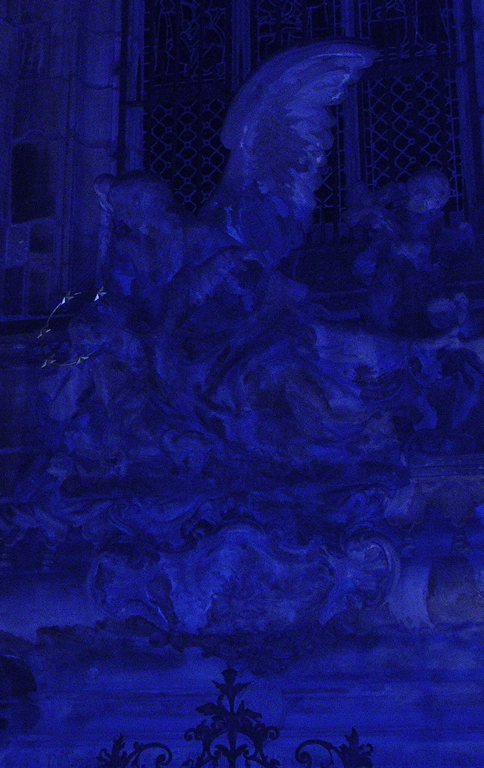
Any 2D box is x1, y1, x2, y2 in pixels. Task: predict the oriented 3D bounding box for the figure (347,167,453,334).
[{"bbox_3d":[0.823,-0.698,7.574,0.520,0.840,0.440,-7,-20,21],"label":"figure"}]

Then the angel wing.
[{"bbox_3d":[0.246,-1.253,7.847,0.920,1.180,0.380,-4,-19,11],"label":"angel wing"}]

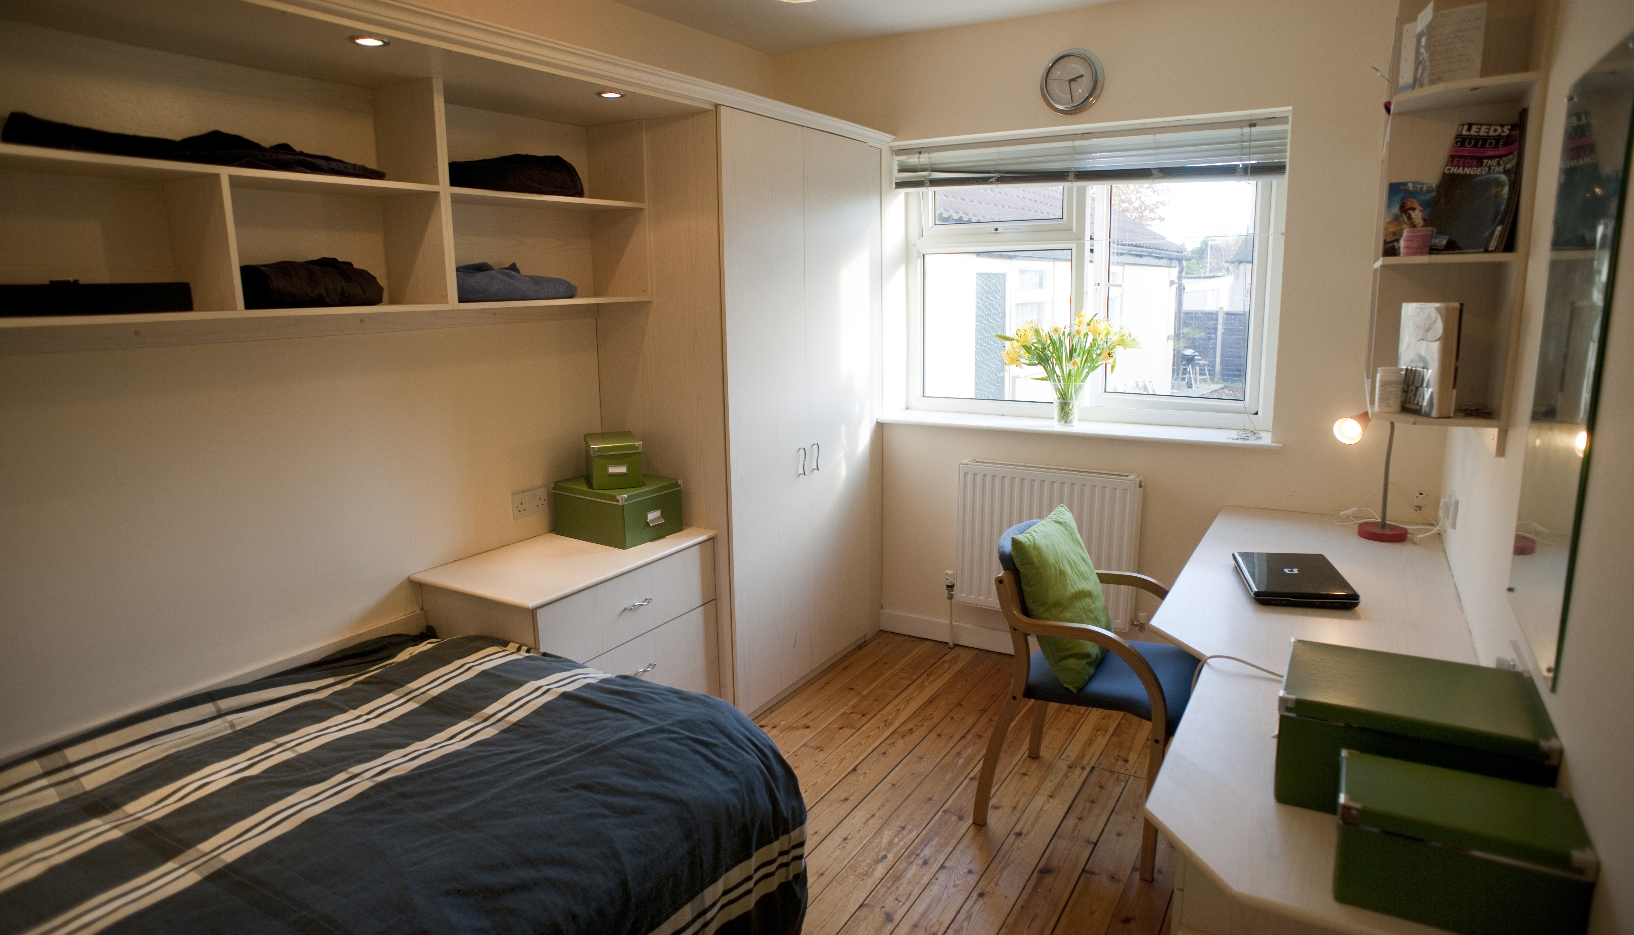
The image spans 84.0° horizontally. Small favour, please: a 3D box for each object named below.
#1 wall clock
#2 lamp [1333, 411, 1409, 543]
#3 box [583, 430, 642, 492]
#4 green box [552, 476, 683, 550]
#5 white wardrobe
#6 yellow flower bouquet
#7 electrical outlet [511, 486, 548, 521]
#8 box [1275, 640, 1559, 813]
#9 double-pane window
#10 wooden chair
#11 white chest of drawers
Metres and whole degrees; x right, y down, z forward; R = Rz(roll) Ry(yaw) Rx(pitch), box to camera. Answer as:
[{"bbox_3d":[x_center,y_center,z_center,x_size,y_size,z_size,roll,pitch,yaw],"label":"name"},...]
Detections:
[{"bbox_3d":[0.934,-1.418,3.329,0.233,0.233,0.045,6,13,30],"label":"wall clock"},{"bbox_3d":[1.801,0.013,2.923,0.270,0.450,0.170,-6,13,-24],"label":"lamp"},{"bbox_3d":[-0.692,-0.025,3.087,0.162,0.147,0.250,-4,12,-18],"label":"box"},{"bbox_3d":[-0.679,0.137,3.106,0.349,0.179,0.270,8,14,35],"label":"green box"},{"bbox_3d":[-0.245,-0.210,3.624,0.550,2.120,1.150,6,13,30],"label":"white wardrobe"},{"bbox_3d":[1.014,-0.402,3.701,0.560,0.455,0.430,6,13,30],"label":"yellow flower bouquet"},{"bbox_3d":[-0.943,0.122,3.011,0.012,0.088,0.146,6,13,30],"label":"electrical outlet"},{"bbox_3d":[0.962,0.448,1.495,0.349,0.185,0.270,6,13,29],"label":"box"},{"bbox_3d":[1.098,-0.736,3.782,1.540,1.080,0.090,6,13,30],"label":"double-pane window"},{"bbox_3d":[0.821,0.622,2.664,0.575,0.850,0.525,7,14,32],"label":"wooden chair"},{"bbox_3d":[-0.755,0.639,2.945,0.505,0.740,0.814,6,13,30],"label":"white chest of drawers"}]

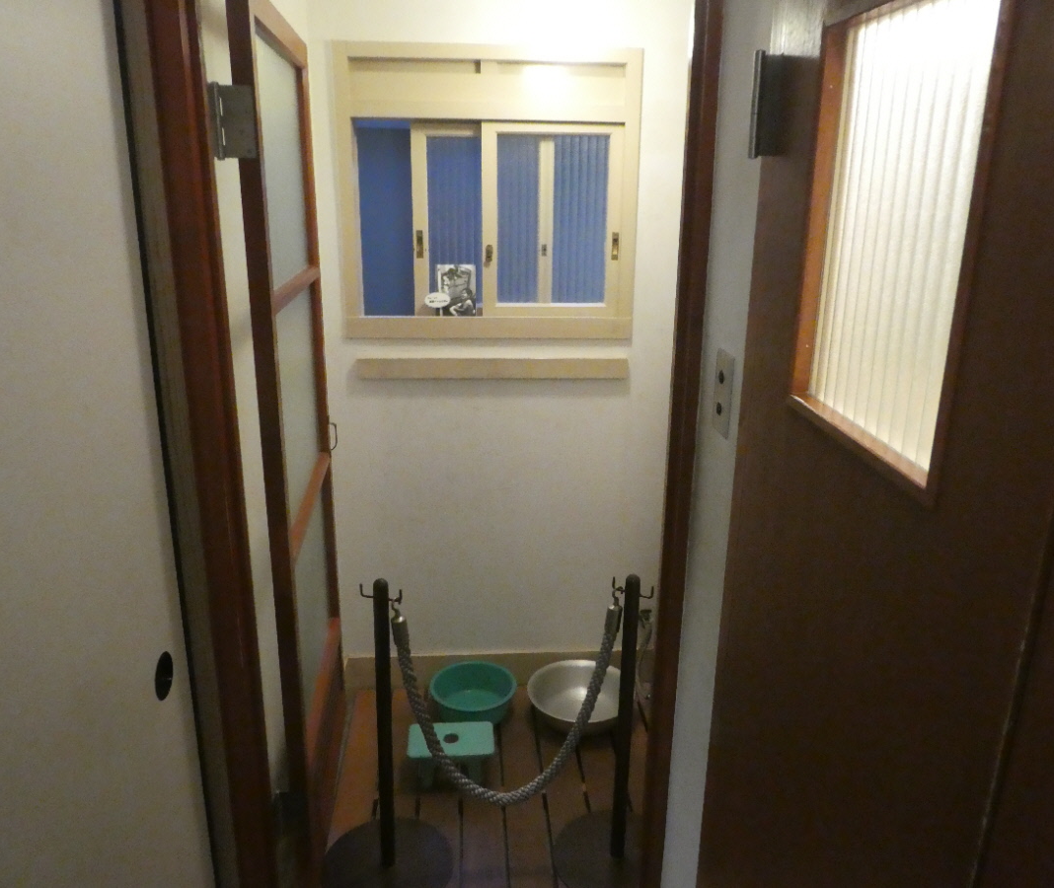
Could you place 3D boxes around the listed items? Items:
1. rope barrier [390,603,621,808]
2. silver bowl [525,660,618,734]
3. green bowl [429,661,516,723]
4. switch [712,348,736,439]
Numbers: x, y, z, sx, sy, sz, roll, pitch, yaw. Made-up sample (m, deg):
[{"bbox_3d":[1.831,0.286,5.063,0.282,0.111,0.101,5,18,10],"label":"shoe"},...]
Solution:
[{"bbox_3d":[-0.044,0.568,1.769,0.480,0.514,0.040,-1,16,-6],"label":"rope barrier"},{"bbox_3d":[0.165,0.771,2.447,0.329,0.093,0.329,1,16,0],"label":"silver bowl"},{"bbox_3d":[-0.161,0.764,2.469,0.260,0.087,0.260,0,16,-4],"label":"green bowl"},{"bbox_3d":[0.286,-0.075,1.210,0.012,0.120,0.072,0,16,-4],"label":"switch"}]

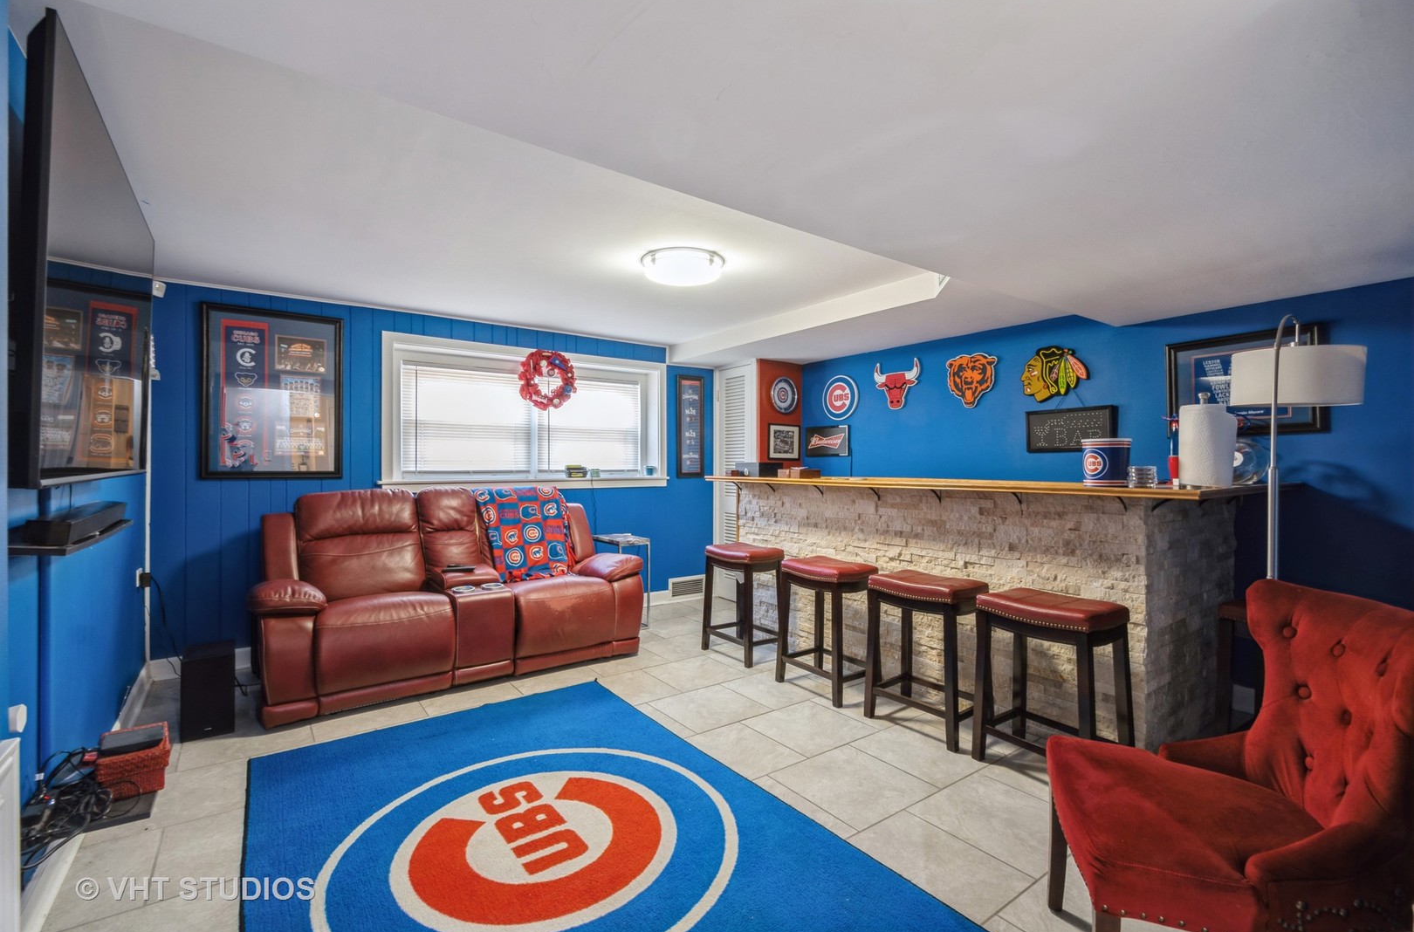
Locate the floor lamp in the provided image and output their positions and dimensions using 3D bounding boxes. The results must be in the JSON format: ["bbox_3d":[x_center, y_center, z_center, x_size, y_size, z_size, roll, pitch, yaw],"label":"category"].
[{"bbox_3d":[2.020,0.330,2.050,0.520,1.700,0.350,0,0,-33],"label":"floor lamp"}]

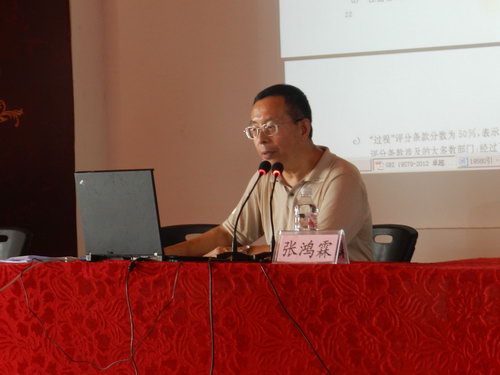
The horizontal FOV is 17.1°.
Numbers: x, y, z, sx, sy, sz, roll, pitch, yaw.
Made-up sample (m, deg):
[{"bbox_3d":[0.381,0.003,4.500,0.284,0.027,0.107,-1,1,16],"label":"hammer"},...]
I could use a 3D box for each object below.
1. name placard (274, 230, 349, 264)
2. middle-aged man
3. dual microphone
[{"bbox_3d":[0.170,0.167,4.630,0.198,0.095,0.085,-2,-2,26],"label":"name placard"},{"bbox_3d":[0.070,0.330,4.970,0.570,1.260,0.720,-2,-2,38],"label":"middle-aged man"},{"bbox_3d":[0.008,0.067,4.760,0.195,0.290,0.180,-1,-2,14],"label":"dual microphone"}]

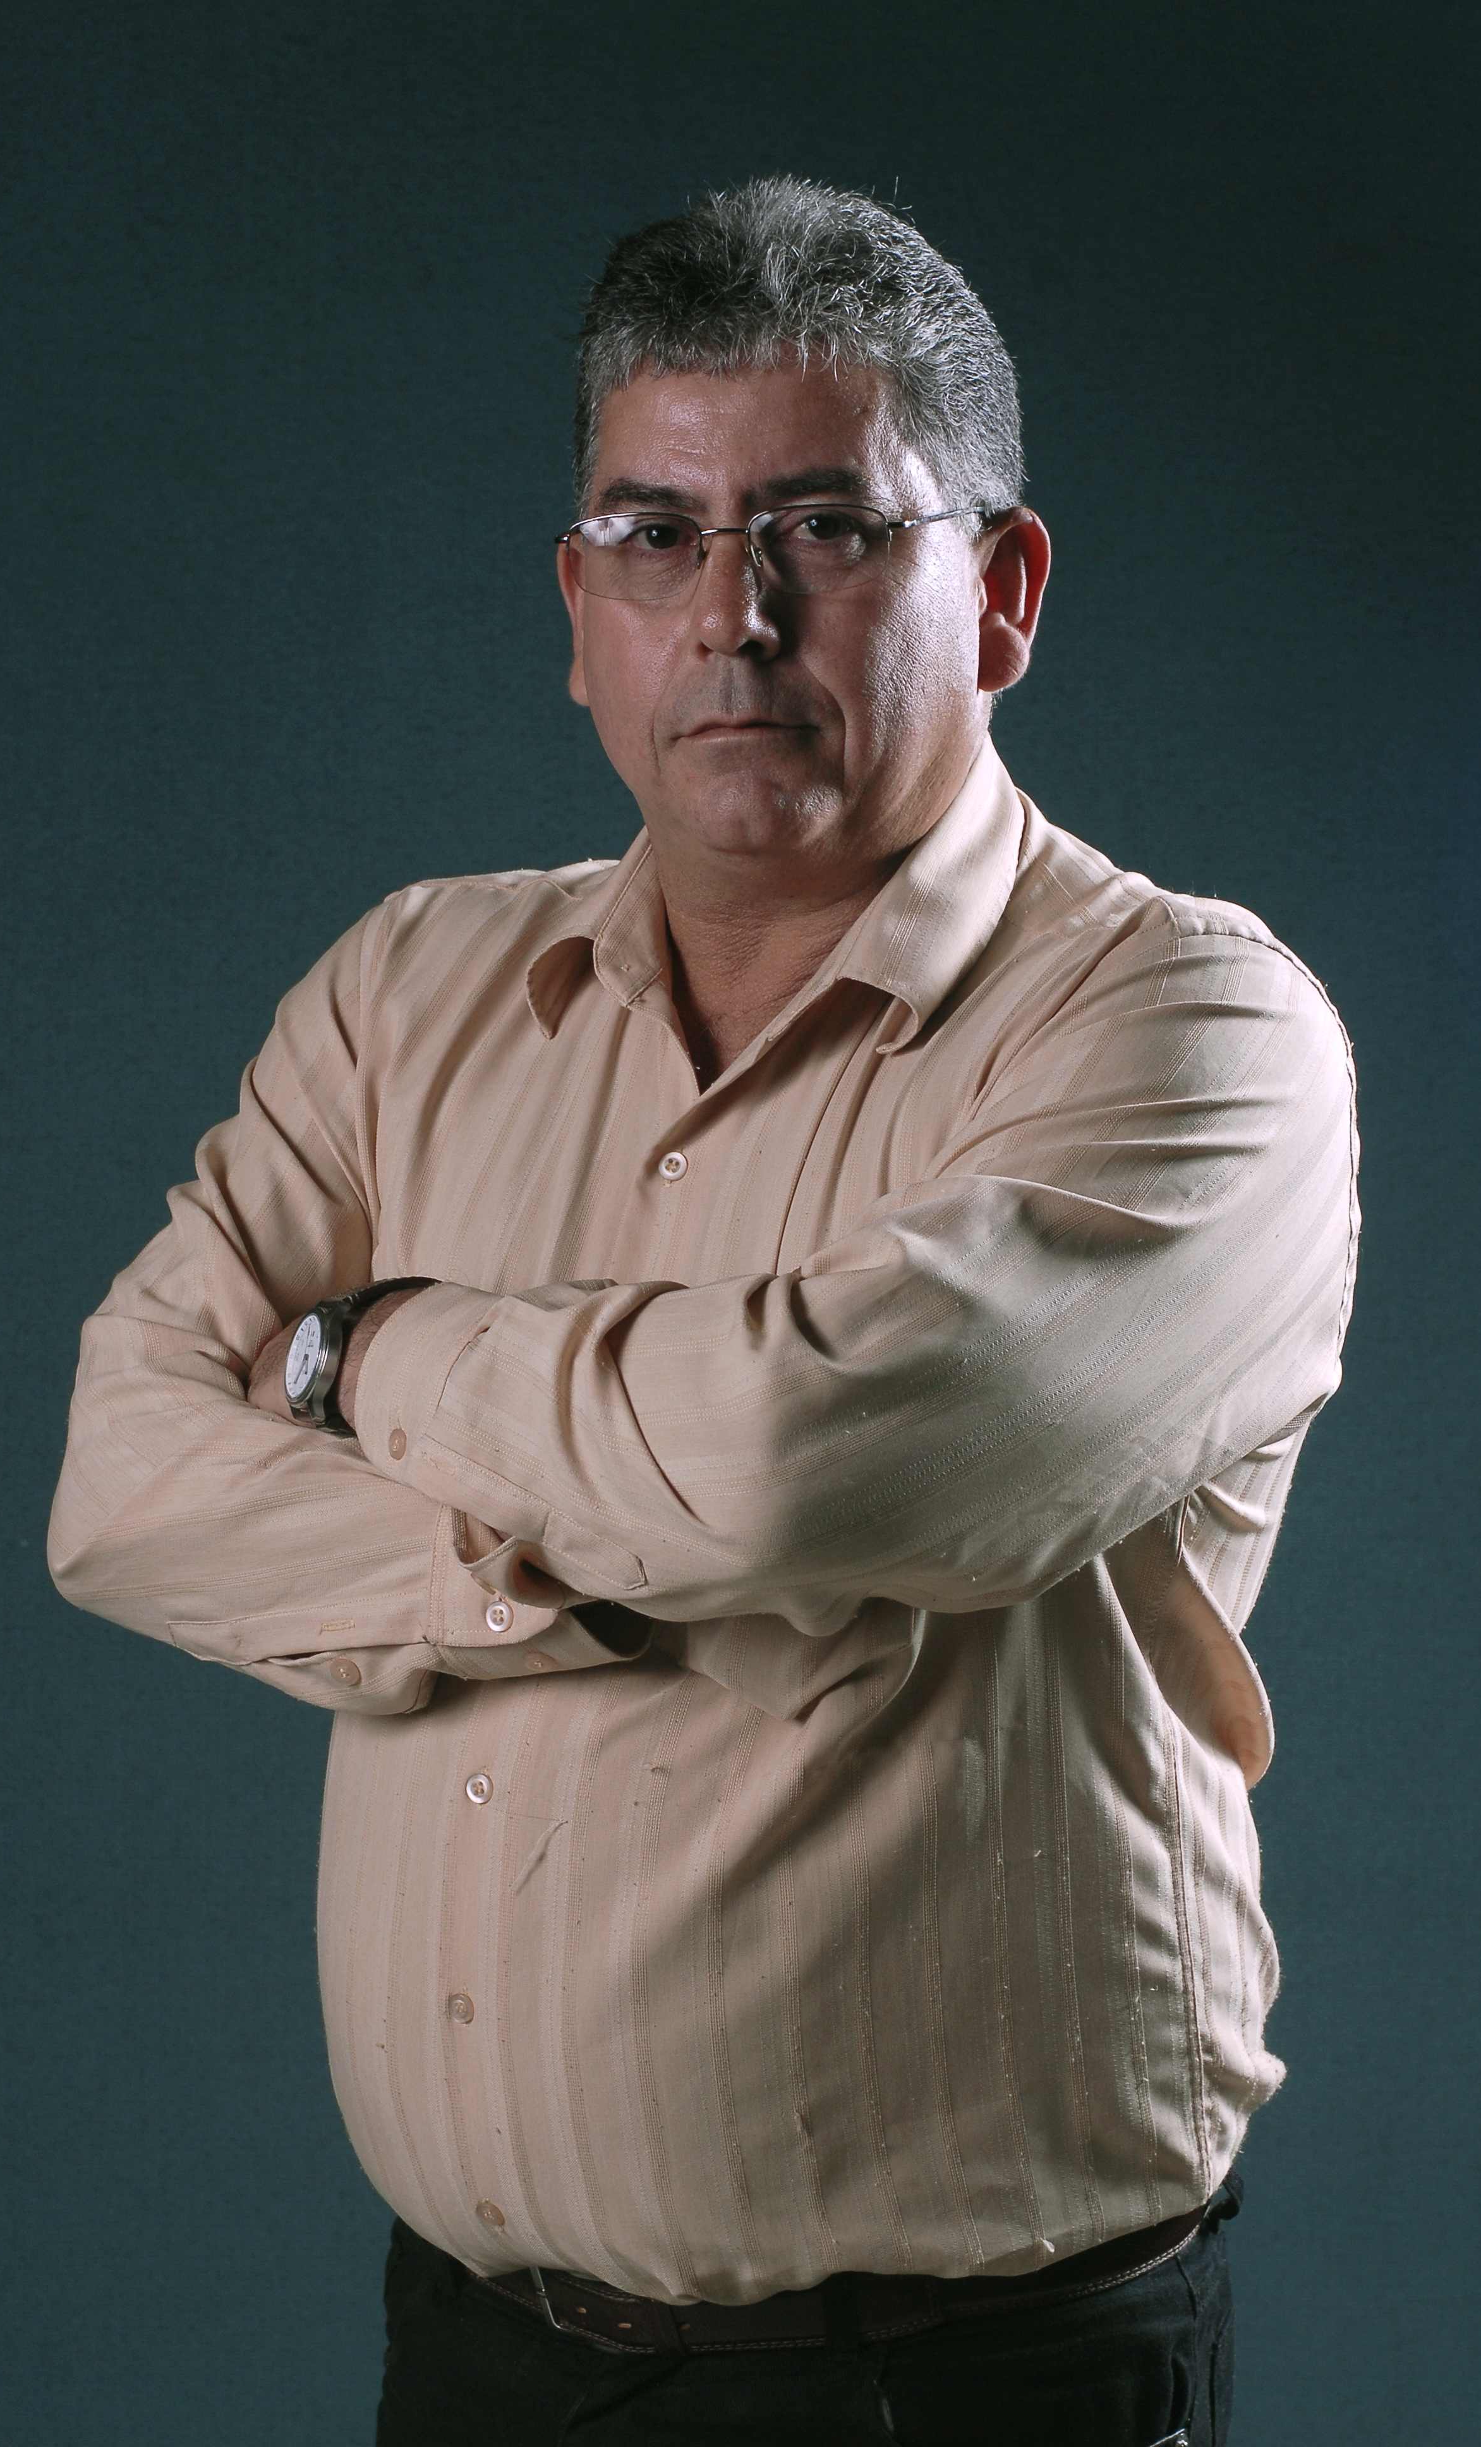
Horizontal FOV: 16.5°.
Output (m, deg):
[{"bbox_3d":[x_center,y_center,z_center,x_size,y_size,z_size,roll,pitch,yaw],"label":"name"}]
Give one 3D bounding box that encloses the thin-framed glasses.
[{"bbox_3d":[0.016,-0.256,1.952,0.142,0.041,0.140,0,11,18],"label":"thin-framed glasses"}]

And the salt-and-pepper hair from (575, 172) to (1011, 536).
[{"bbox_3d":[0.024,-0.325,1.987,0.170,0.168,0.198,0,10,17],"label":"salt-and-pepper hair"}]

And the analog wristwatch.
[{"bbox_3d":[-0.132,0.051,1.861,0.055,0.063,0.040,14,0,-21],"label":"analog wristwatch"}]

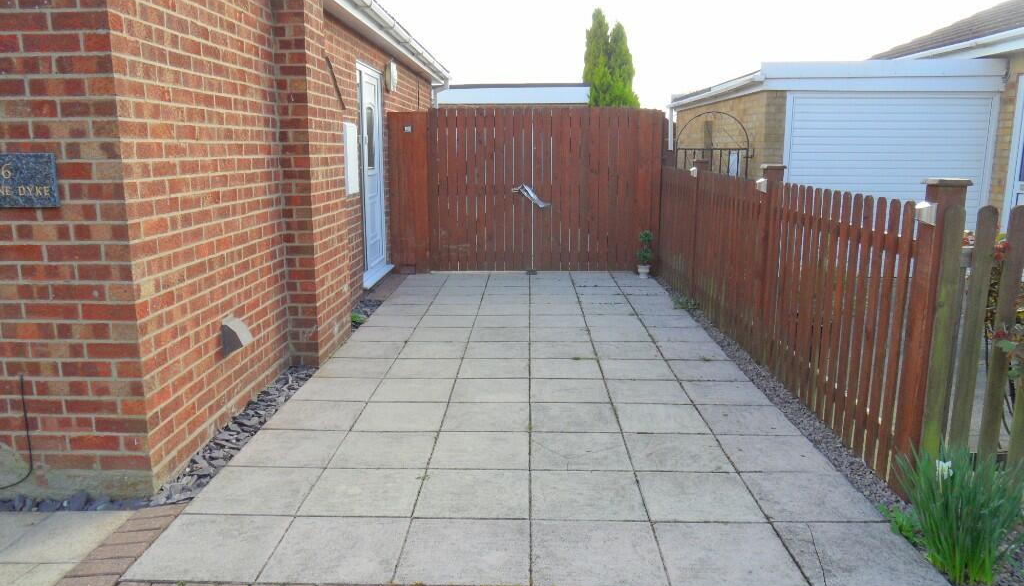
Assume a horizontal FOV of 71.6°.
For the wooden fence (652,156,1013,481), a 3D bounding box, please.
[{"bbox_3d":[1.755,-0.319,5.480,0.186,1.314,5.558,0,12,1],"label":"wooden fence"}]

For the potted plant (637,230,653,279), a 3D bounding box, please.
[{"bbox_3d":[1.484,-0.442,7.957,0.176,0.543,0.176,0,12,1],"label":"potted plant"}]

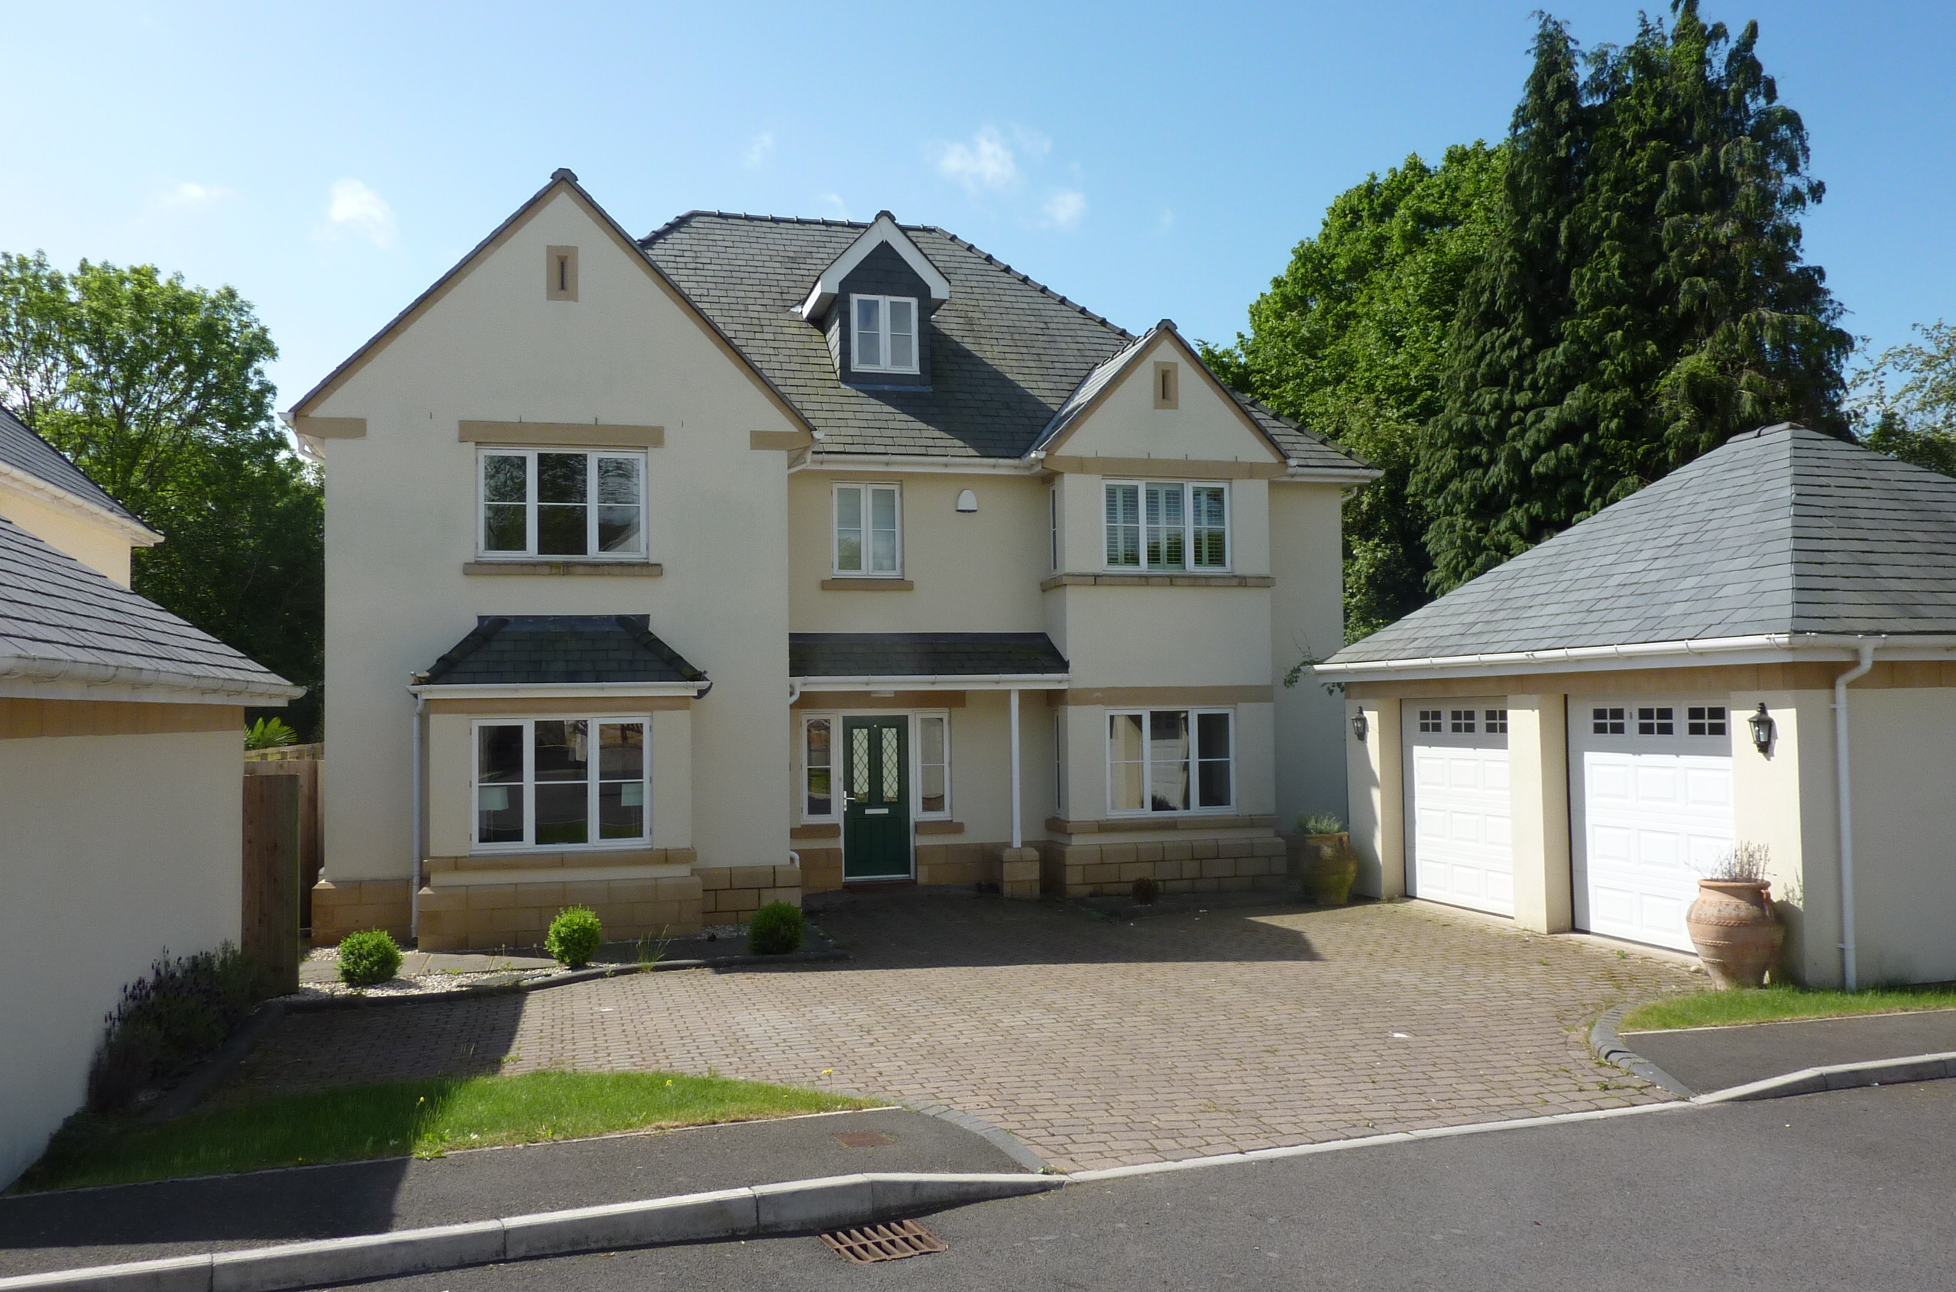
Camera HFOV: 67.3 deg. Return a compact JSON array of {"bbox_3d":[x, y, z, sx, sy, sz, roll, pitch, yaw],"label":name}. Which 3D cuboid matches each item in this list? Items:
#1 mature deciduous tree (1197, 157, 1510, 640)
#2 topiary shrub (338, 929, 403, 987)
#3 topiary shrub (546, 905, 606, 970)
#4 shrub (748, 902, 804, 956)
[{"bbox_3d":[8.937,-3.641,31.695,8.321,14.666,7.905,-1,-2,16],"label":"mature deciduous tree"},{"bbox_3d":[-5.161,2.603,12.485,0.560,0.478,0.560,0,-3,-22],"label":"topiary shrub"},{"bbox_3d":[-3.643,2.586,13.263,0.527,0.535,0.527,0,-2,-15],"label":"topiary shrub"},{"bbox_3d":[-1.896,2.600,13.741,0.532,0.499,0.532,0,-2,-8],"label":"shrub"}]

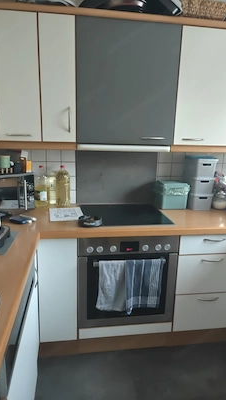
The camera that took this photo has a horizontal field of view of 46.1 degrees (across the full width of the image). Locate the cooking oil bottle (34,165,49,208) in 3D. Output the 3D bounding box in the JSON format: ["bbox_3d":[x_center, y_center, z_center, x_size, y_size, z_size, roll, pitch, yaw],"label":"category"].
[{"bbox_3d":[-0.516,-0.097,1.905,0.100,0.300,0.100,0,13,-8],"label":"cooking oil bottle"}]

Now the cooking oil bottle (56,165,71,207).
[{"bbox_3d":[-0.362,-0.101,1.937,0.102,0.302,0.102,0,13,-8],"label":"cooking oil bottle"}]

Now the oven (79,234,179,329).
[{"bbox_3d":[0.060,0.447,1.839,0.594,0.585,0.565,0,13,-8],"label":"oven"}]

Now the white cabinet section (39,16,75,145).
[{"bbox_3d":[-0.327,-0.697,1.646,0.194,0.663,0.345,0,12,-8],"label":"white cabinet section"}]

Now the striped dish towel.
[{"bbox_3d":[0.186,0.515,1.572,0.229,0.358,0.045,0,13,-8],"label":"striped dish towel"}]

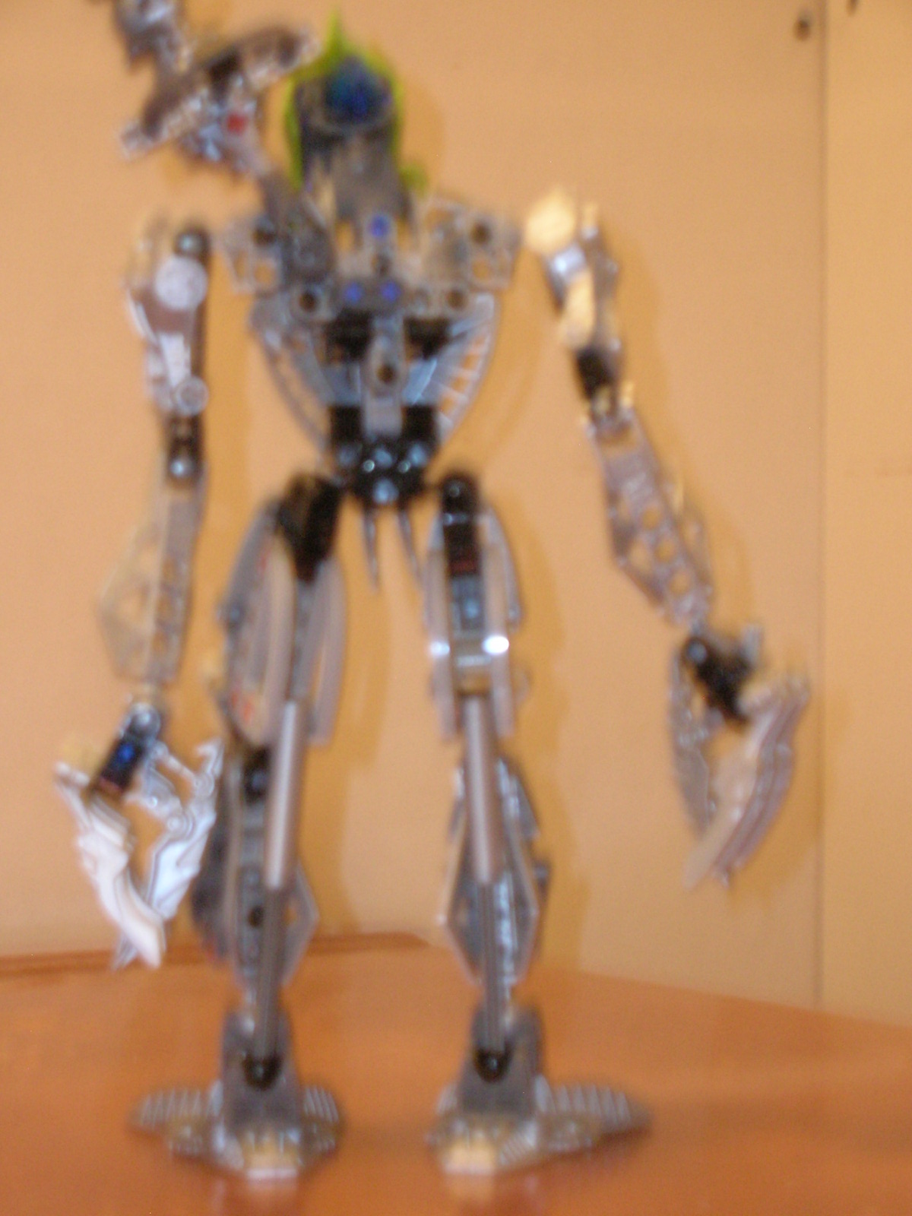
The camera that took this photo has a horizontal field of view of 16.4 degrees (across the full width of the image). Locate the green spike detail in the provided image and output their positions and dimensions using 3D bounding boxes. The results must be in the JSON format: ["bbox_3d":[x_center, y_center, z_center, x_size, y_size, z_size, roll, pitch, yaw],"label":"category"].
[{"bbox_3d":[-0.022,-0.110,0.693,0.031,0.039,0.030,0,3,0],"label":"green spike detail"}]

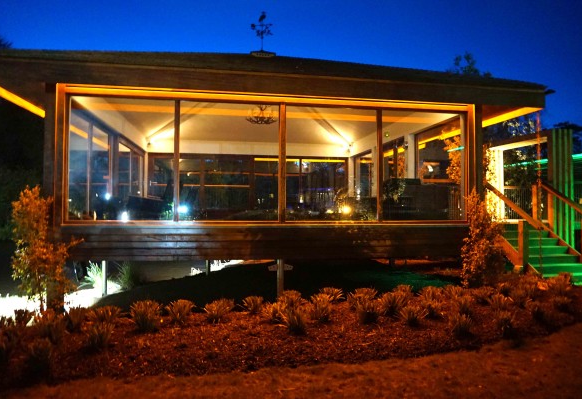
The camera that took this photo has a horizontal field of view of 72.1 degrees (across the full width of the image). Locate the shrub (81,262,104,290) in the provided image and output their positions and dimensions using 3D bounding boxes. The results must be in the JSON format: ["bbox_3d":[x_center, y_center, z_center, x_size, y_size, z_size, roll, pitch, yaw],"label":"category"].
[{"bbox_3d":[-4.953,1.920,10.100,0.680,0.760,0.680,0,-1,-10],"label":"shrub"}]

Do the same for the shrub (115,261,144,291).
[{"bbox_3d":[-4.081,1.883,10.100,0.740,0.820,0.740,0,-1,-10],"label":"shrub"}]

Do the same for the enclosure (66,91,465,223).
[{"bbox_3d":[-0.800,-0.625,11.384,7.682,2.295,7.671,0,-1,-10],"label":"enclosure"}]

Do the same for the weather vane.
[{"bbox_3d":[-0.809,-4.738,11.430,0.660,1.300,0.640,0,-1,-10],"label":"weather vane"}]

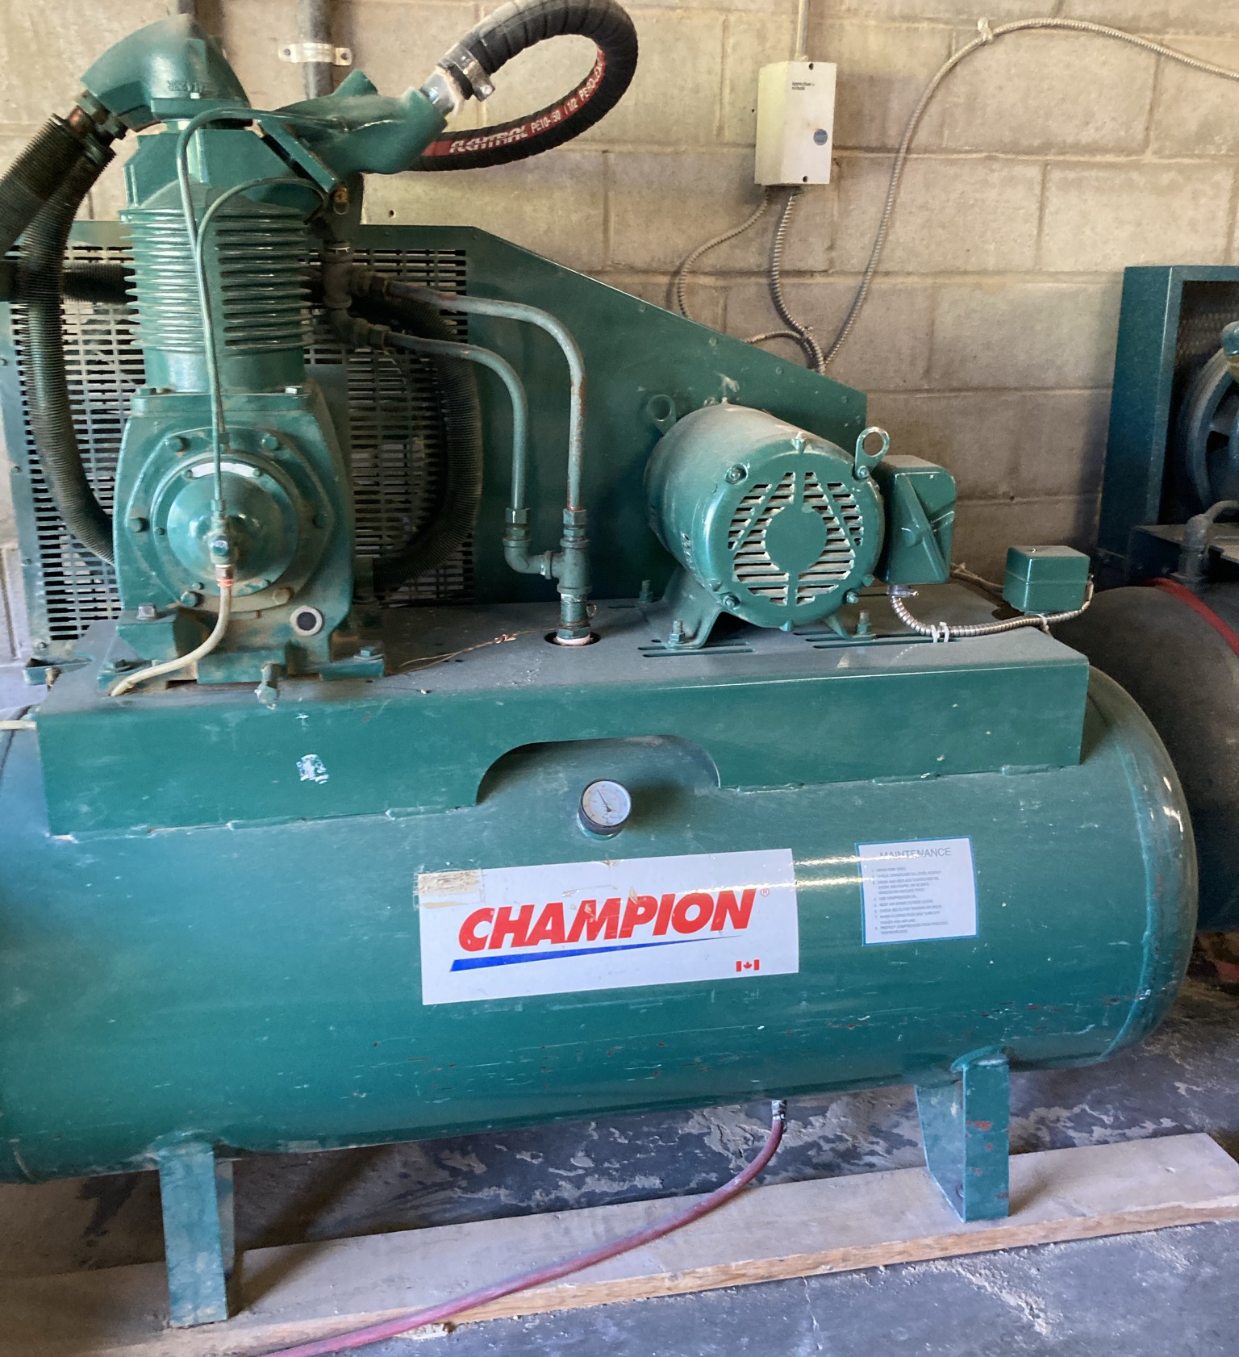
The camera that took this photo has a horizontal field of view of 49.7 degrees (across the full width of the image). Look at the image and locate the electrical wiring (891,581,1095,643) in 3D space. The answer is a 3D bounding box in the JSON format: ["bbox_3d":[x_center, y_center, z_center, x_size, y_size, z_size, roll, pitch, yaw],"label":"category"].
[{"bbox_3d":[0.493,-0.101,1.755,0.285,0.075,0.090,-3,16,-10],"label":"electrical wiring"}]

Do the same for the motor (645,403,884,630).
[{"bbox_3d":[0.191,-0.209,1.750,0.245,0.250,0.290,-3,16,-10],"label":"motor"}]

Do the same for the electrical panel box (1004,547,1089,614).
[{"bbox_3d":[0.581,-0.138,1.819,0.079,0.068,0.082,-1,16,-4],"label":"electrical panel box"}]

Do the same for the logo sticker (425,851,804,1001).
[{"bbox_3d":[-0.007,0.283,1.530,0.438,0.149,0.010,-3,0,-10],"label":"logo sticker"}]

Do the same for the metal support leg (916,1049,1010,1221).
[{"bbox_3d":[0.480,0.577,1.853,0.066,0.268,0.190,-3,16,-10],"label":"metal support leg"}]

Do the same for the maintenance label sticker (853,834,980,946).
[{"bbox_3d":[0.357,0.254,1.594,0.147,0.124,0.007,-3,-2,-10],"label":"maintenance label sticker"}]

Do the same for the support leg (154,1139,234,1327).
[{"bbox_3d":[-0.528,0.629,1.674,0.068,0.268,0.190,-3,16,-10],"label":"support leg"}]

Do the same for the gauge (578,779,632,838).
[{"bbox_3d":[-0.021,0.150,1.525,0.056,0.056,0.050,-3,-23,-10],"label":"gauge"}]

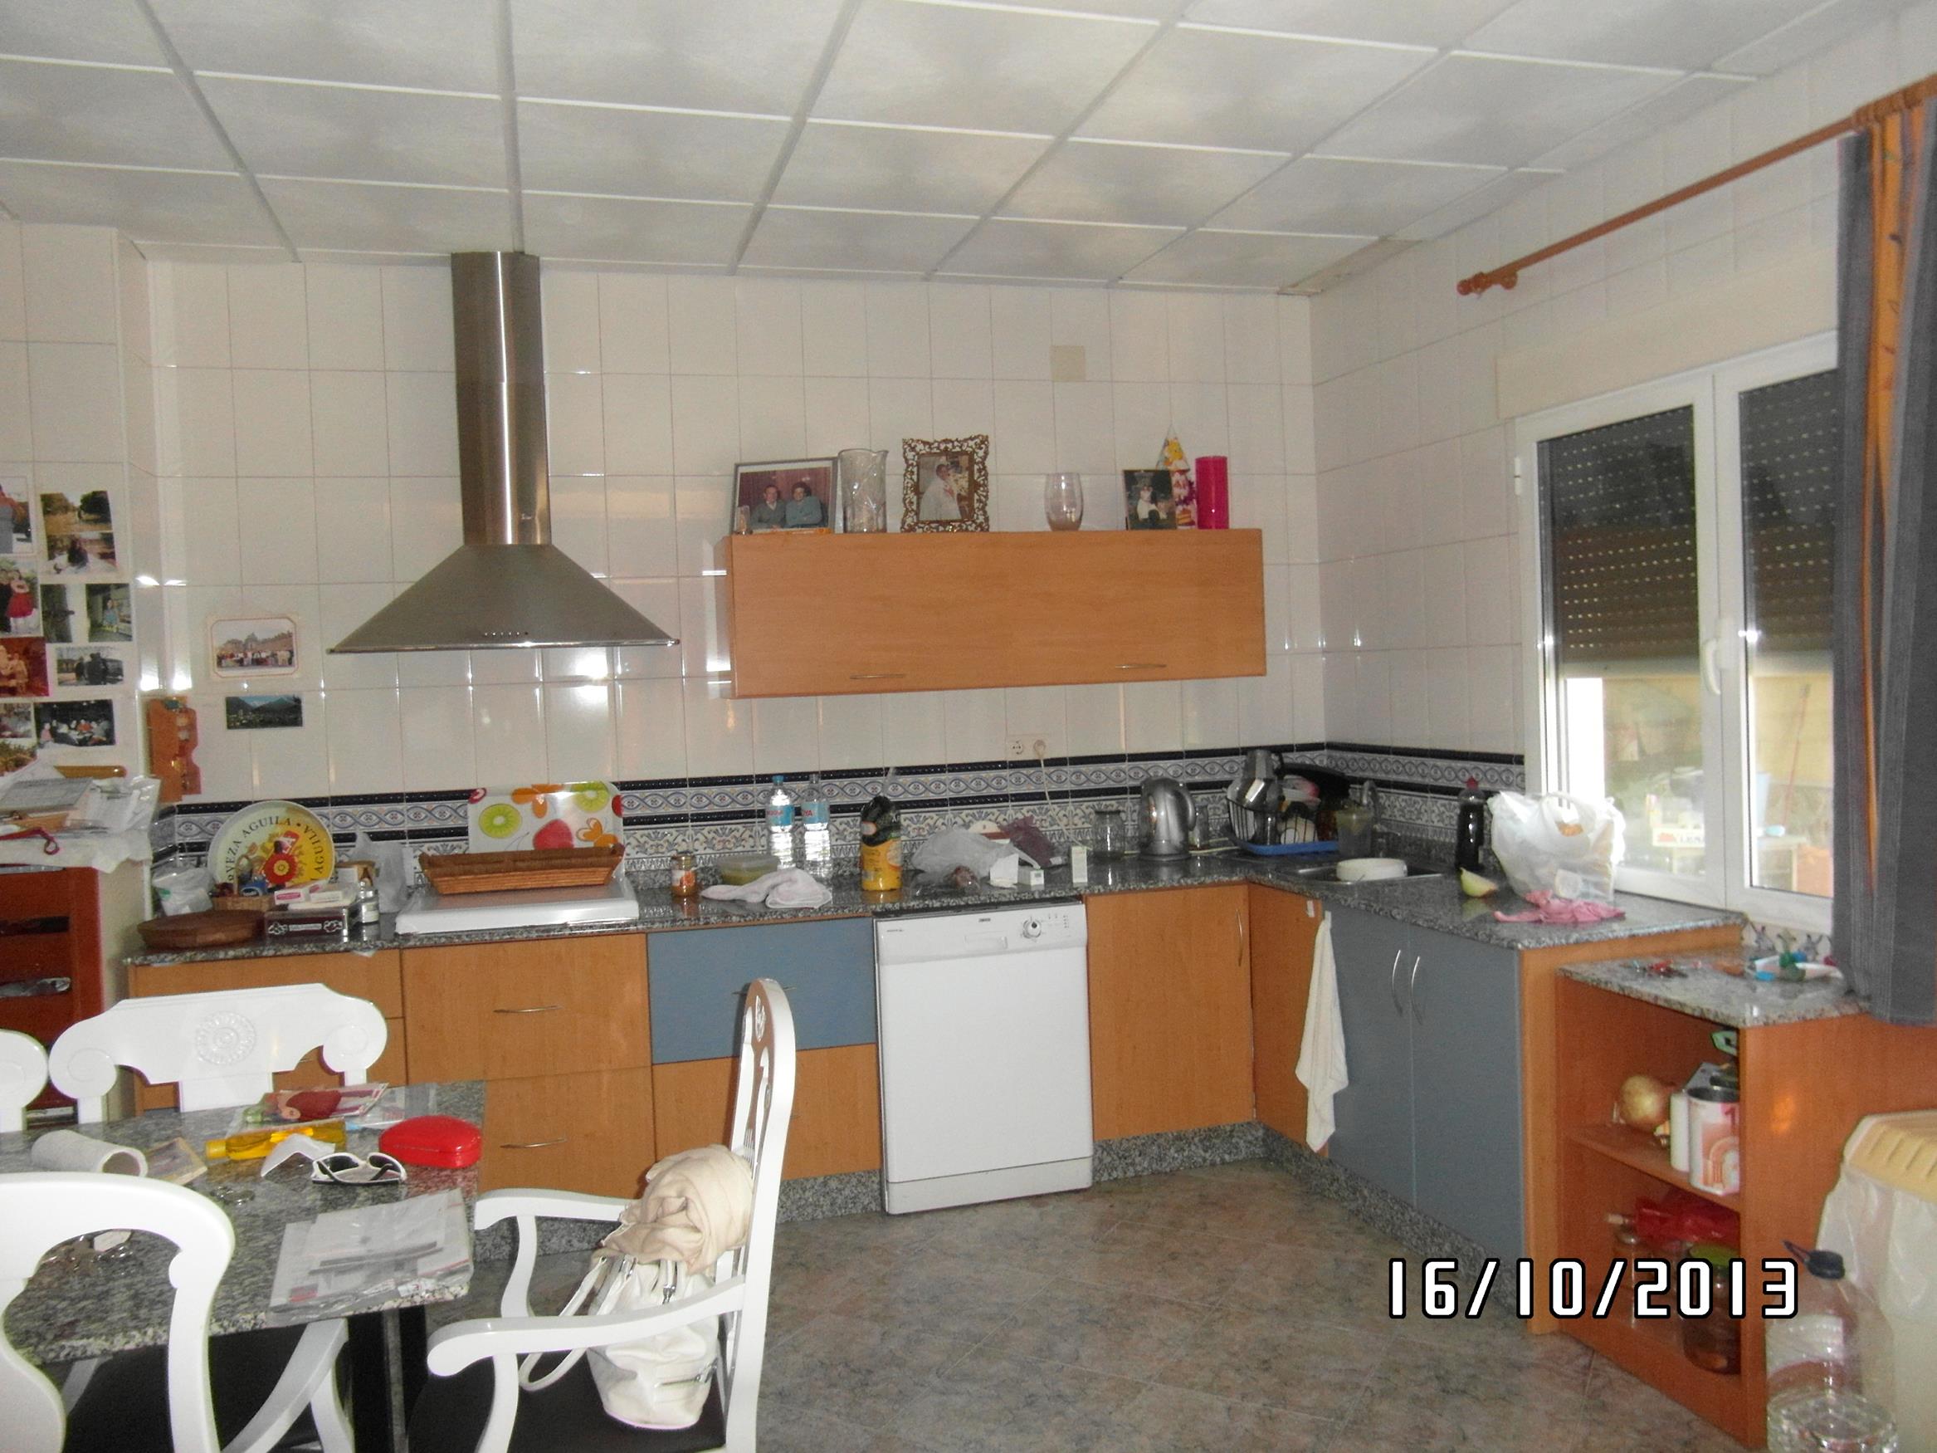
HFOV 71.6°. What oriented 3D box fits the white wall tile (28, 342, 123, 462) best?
[{"bbox_3d":[-2.195,-0.797,3.310,0.200,0.300,0.010,-3,3,-15],"label":"white wall tile"}]

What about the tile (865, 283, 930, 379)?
[{"bbox_3d":[-0.209,-1.225,4.154,0.200,0.300,0.010,-3,3,-15],"label":"tile"}]

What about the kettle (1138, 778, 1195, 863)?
[{"bbox_3d":[0.617,0.286,4.211,0.205,0.247,0.160,-1,3,15],"label":"kettle"}]

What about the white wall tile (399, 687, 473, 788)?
[{"bbox_3d":[-1.535,0.036,3.904,0.200,0.300,0.010,-3,3,-13],"label":"white wall tile"}]

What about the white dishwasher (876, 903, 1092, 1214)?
[{"bbox_3d":[-0.018,0.913,4.014,0.598,0.825,0.570,-3,3,-15],"label":"white dishwasher"}]

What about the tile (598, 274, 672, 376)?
[{"bbox_3d":[-0.991,-1.191,3.975,0.200,0.300,0.010,-3,4,-13],"label":"tile"}]

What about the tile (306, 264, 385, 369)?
[{"bbox_3d":[-1.769,-1.155,3.791,0.200,0.300,0.010,-3,4,-13],"label":"tile"}]

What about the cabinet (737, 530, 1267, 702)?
[{"bbox_3d":[0.091,-0.348,4.080,1.620,0.450,0.320,-3,3,-15],"label":"cabinet"}]

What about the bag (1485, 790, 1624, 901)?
[{"bbox_3d":[1.453,0.289,3.335,0.305,0.258,0.190,-1,3,25],"label":"bag"}]

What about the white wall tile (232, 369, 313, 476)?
[{"bbox_3d":[-1.921,-0.832,3.712,0.200,0.300,0.010,-3,3,-15],"label":"white wall tile"}]

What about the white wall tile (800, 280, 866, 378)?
[{"bbox_3d":[-0.403,-1.215,4.102,0.200,0.300,0.010,-3,3,-15],"label":"white wall tile"}]

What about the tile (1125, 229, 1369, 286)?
[{"bbox_3d":[0.851,-1.450,4.167,0.600,0.020,0.540,-3,3,-16],"label":"tile"}]

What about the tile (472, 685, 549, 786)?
[{"bbox_3d":[-1.341,0.024,3.958,0.200,0.300,0.010,-3,4,-13],"label":"tile"}]

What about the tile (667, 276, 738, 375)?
[{"bbox_3d":[-0.797,-1.200,4.021,0.200,0.300,0.010,-3,4,-13],"label":"tile"}]

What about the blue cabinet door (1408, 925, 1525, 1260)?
[{"bbox_3d":[1.121,0.817,3.028,0.020,0.685,0.360,-3,3,-19],"label":"blue cabinet door"}]

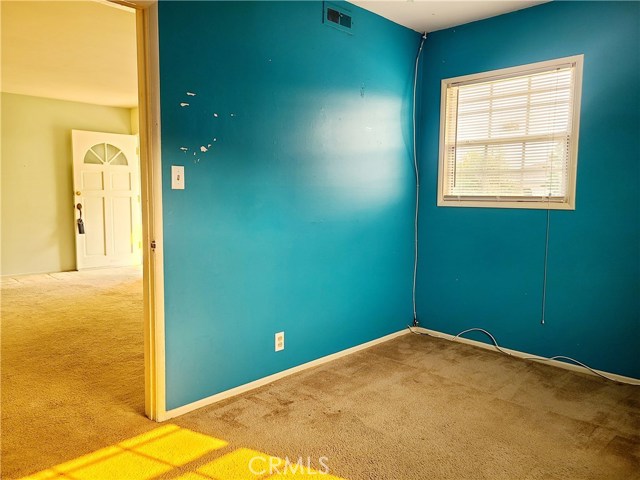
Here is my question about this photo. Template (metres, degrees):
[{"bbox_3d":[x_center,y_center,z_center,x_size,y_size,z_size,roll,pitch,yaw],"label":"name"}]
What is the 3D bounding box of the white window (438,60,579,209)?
[{"bbox_3d":[1.330,-0.723,3.468,1.015,0.980,0.080,6,8,44],"label":"white window"}]

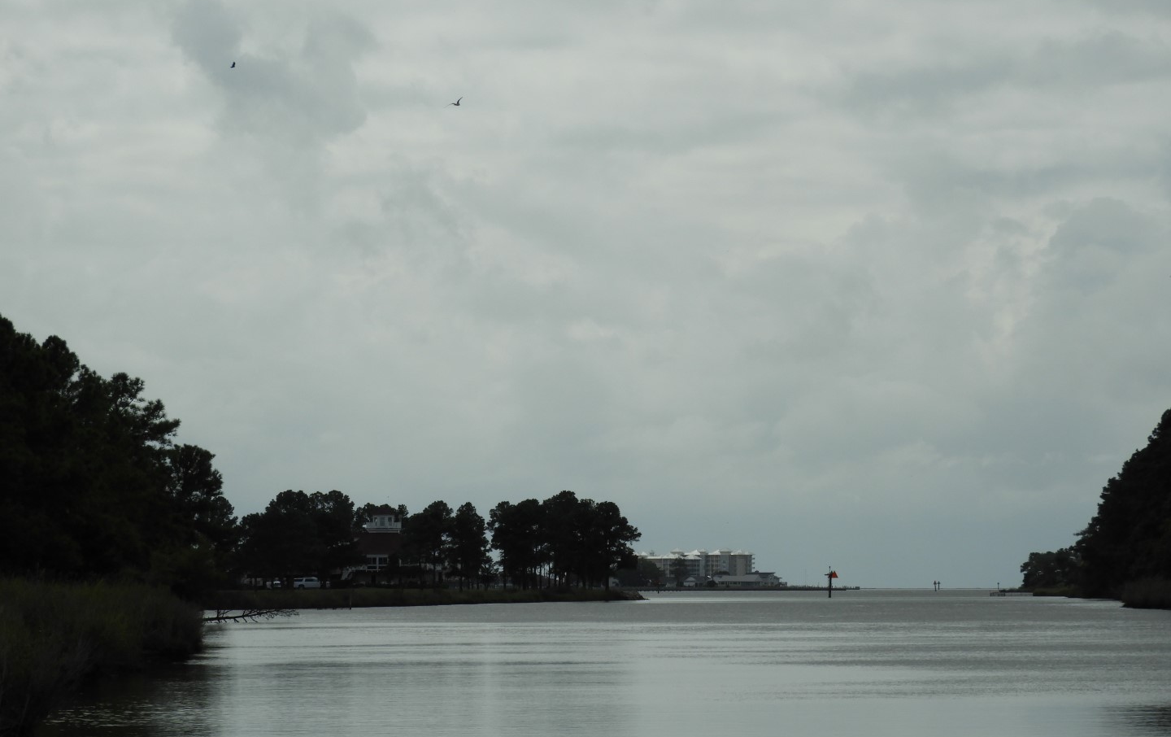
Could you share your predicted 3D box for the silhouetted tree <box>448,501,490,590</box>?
[{"bbox_3d":[-16.163,24.498,800.000,6.100,12.400,6.000,0,-2,0],"label":"silhouetted tree"}]

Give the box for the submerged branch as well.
[{"bbox_3d":[-21.923,16.137,375.000,6.500,1.000,2.000,0,-2,0],"label":"submerged branch"}]

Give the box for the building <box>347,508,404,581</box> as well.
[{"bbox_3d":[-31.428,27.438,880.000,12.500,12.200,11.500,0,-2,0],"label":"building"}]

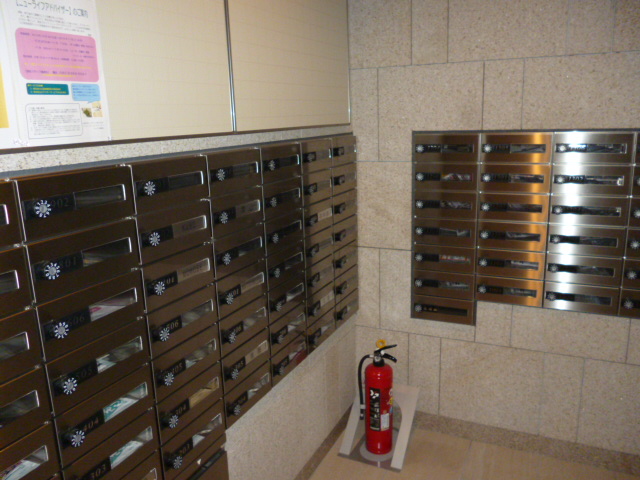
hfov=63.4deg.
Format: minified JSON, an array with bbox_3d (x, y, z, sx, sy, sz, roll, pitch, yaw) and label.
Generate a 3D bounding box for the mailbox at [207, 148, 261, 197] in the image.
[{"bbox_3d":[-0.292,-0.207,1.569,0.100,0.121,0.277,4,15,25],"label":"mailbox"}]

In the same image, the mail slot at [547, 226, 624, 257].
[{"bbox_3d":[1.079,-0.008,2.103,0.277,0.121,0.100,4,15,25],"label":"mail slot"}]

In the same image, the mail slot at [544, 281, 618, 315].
[{"bbox_3d":[1.087,0.219,2.162,0.269,0.118,0.160,4,15,25],"label":"mail slot"}]

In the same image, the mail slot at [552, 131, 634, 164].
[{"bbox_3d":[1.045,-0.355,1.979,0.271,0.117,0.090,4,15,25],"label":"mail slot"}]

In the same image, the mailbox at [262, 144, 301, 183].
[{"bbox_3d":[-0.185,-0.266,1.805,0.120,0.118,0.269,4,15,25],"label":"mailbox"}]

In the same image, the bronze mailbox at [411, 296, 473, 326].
[{"bbox_3d":[0.574,0.306,2.376,0.271,0.117,0.090,4,15,25],"label":"bronze mailbox"}]

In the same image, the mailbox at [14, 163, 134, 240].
[{"bbox_3d":[-0.522,-0.083,1.074,0.090,0.117,0.271,4,15,25],"label":"mailbox"}]

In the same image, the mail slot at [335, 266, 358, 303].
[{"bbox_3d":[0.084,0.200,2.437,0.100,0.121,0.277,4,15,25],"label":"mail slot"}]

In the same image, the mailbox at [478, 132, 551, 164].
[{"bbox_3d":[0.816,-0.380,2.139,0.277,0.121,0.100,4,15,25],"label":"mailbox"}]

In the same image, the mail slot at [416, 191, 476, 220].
[{"bbox_3d":[0.579,-0.170,2.313,0.269,0.118,0.160,4,15,25],"label":"mail slot"}]

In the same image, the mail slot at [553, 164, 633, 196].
[{"bbox_3d":[1.071,-0.248,2.052,0.269,0.118,0.160,4,15,25],"label":"mail slot"}]

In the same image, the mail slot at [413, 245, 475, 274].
[{"bbox_3d":[0.587,0.064,2.368,0.269,0.118,0.160,4,15,25],"label":"mail slot"}]

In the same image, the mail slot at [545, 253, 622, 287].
[{"bbox_3d":[1.083,0.102,2.135,0.269,0.118,0.160,4,15,25],"label":"mail slot"}]

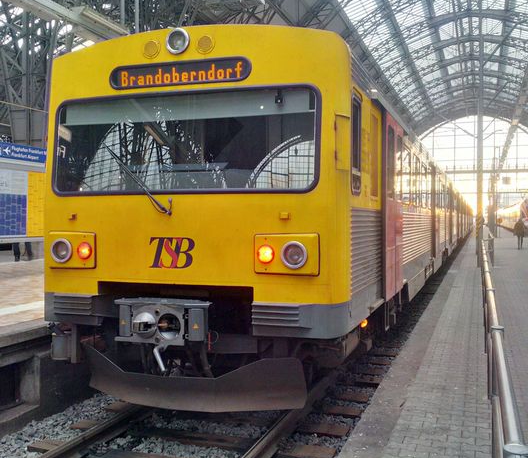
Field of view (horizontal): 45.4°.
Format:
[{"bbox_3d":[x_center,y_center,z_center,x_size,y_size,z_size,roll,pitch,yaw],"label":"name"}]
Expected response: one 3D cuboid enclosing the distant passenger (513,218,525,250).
[{"bbox_3d":[12.780,0.236,31.600,0.550,1.660,0.380,1,1,19],"label":"distant passenger"}]

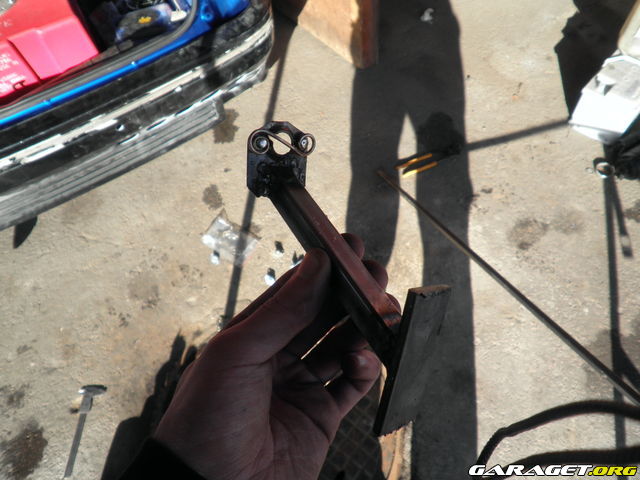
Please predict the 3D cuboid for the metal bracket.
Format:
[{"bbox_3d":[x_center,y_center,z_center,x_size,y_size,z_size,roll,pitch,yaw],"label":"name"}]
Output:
[{"bbox_3d":[0.005,0.010,0.279,0.052,0.072,0.186,0,45,-40],"label":"metal bracket"}]

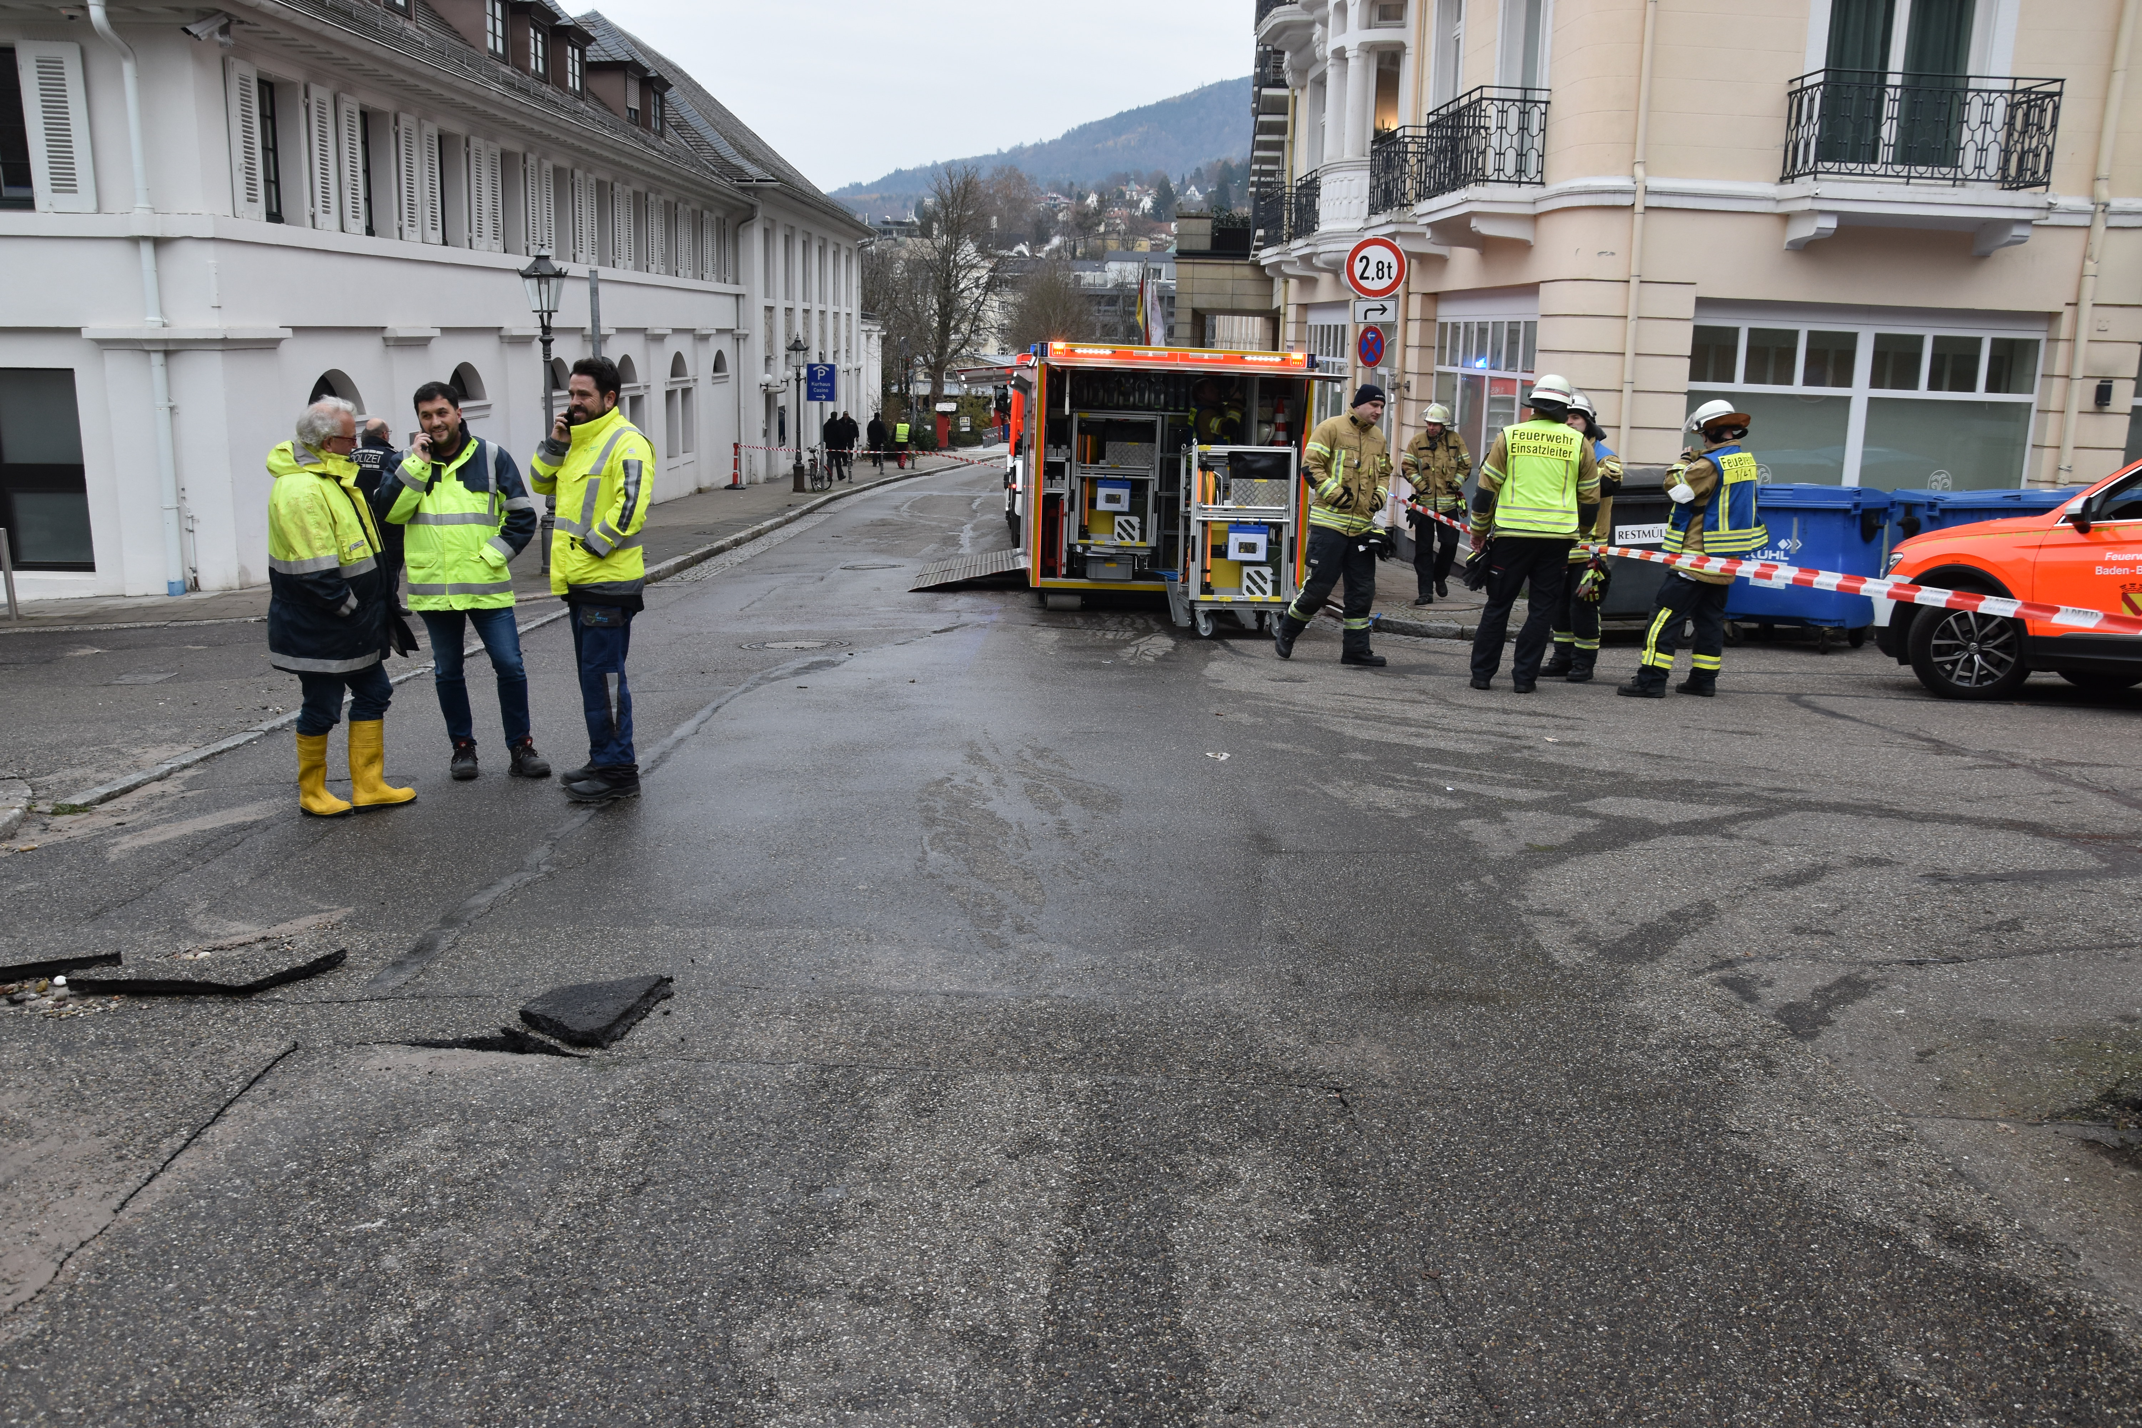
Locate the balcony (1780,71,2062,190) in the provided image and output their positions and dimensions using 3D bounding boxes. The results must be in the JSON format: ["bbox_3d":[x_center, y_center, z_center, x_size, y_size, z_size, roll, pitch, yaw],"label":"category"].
[{"bbox_3d":[7.052,-4.828,13.311,2.000,0.880,0.660,2,13,1],"label":"balcony"}]

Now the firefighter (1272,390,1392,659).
[{"bbox_3d":[1.794,-1.272,10.798,0.620,1.820,0.640,-7,15,-32],"label":"firefighter"}]

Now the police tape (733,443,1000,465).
[{"bbox_3d":[-4.482,-5.816,36.000,6.000,0.500,1.200,1,12,-3],"label":"police tape"}]

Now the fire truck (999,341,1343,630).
[{"bbox_3d":[0.617,-2.735,17.622,2.500,2.450,7.000,1,11,-5],"label":"fire truck"}]

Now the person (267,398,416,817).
[{"bbox_3d":[-2.979,-0.438,6.581,0.540,1.685,0.570,2,10,2],"label":"person"}]

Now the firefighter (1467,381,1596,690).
[{"bbox_3d":[2.917,-1.125,10.049,0.780,1.930,0.480,2,12,3],"label":"firefighter"}]

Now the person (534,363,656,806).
[{"bbox_3d":[-2.036,-0.577,6.895,0.500,1.850,0.570,-4,11,-29],"label":"person"}]

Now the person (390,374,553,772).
[{"bbox_3d":[-2.746,-0.606,7.272,0.700,1.790,0.460,0,13,-6],"label":"person"}]

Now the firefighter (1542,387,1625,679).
[{"bbox_3d":[3.370,-1.183,10.556,0.460,1.870,0.580,-6,14,-34],"label":"firefighter"}]

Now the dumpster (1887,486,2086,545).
[{"bbox_3d":[7.538,-1.183,13.423,1.360,1.350,1.050,2,12,3],"label":"dumpster"}]

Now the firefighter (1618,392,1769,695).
[{"bbox_3d":[3.948,-1.047,10.145,0.720,1.840,0.620,12,16,38],"label":"firefighter"}]

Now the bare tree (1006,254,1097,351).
[{"bbox_3d":[-1.181,-24.988,108.000,6.800,11.500,6.800,2,12,0],"label":"bare tree"}]

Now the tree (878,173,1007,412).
[{"bbox_3d":[-5.715,-18.385,71.709,5.600,12.000,5.600,1,13,0],"label":"tree"}]

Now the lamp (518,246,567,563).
[{"bbox_3d":[-5.768,-3.321,17.604,0.550,3.550,0.550,1,13,0],"label":"lamp"}]

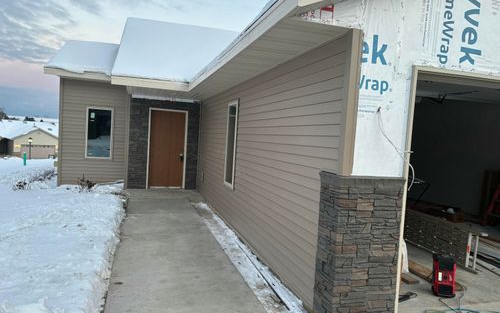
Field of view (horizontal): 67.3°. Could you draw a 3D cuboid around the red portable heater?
[{"bbox_3d":[2.010,1.213,3.887,0.200,0.410,0.170,3,3,-3],"label":"red portable heater"}]

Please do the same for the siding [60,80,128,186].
[{"bbox_3d":[-4.584,-0.635,11.146,1.936,3.088,0.104,2,3,-17],"label":"siding"}]

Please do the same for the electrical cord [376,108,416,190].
[{"bbox_3d":[1.192,-0.059,3.126,0.380,0.670,0.120,2,3,-17],"label":"electrical cord"}]

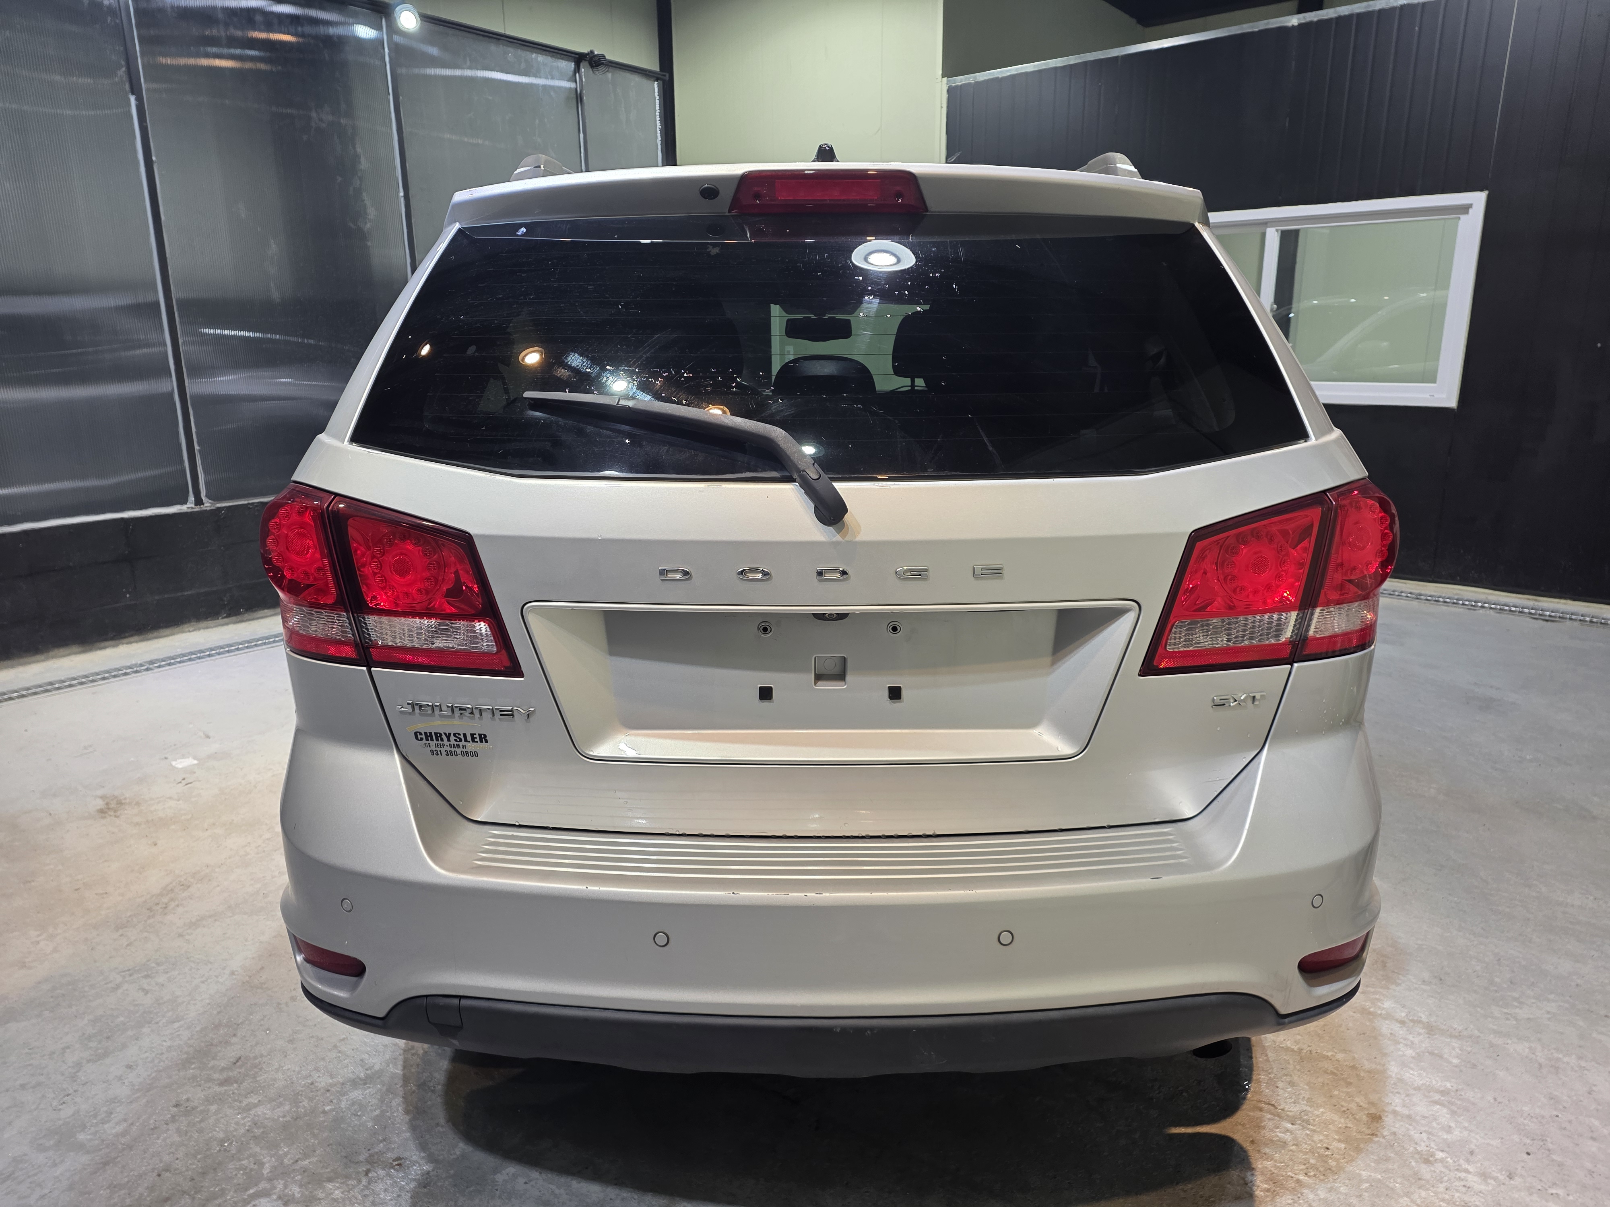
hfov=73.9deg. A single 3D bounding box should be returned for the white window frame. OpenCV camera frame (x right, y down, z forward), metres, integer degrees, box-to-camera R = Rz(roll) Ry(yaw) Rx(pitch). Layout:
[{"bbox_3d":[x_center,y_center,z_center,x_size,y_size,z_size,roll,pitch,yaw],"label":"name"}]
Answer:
[{"bbox_3d":[2.659,-1.697,6.117,2.020,1.070,0.120,11,18,37],"label":"white window frame"}]

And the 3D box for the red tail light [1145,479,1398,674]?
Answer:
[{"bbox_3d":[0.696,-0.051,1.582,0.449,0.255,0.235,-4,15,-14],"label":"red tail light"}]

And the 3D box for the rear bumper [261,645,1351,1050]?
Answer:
[{"bbox_3d":[0.039,0.358,1.670,1.775,0.592,0.510,0,14,0],"label":"rear bumper"}]

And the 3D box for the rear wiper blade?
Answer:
[{"bbox_3d":[-0.167,-0.206,1.458,0.476,0.112,0.071,13,-10,2],"label":"rear wiper blade"}]

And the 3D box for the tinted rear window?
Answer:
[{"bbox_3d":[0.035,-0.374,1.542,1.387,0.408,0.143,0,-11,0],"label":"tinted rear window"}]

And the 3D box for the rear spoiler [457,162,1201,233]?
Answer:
[{"bbox_3d":[0.033,-0.608,1.613,1.163,0.102,0.265,0,14,0],"label":"rear spoiler"}]

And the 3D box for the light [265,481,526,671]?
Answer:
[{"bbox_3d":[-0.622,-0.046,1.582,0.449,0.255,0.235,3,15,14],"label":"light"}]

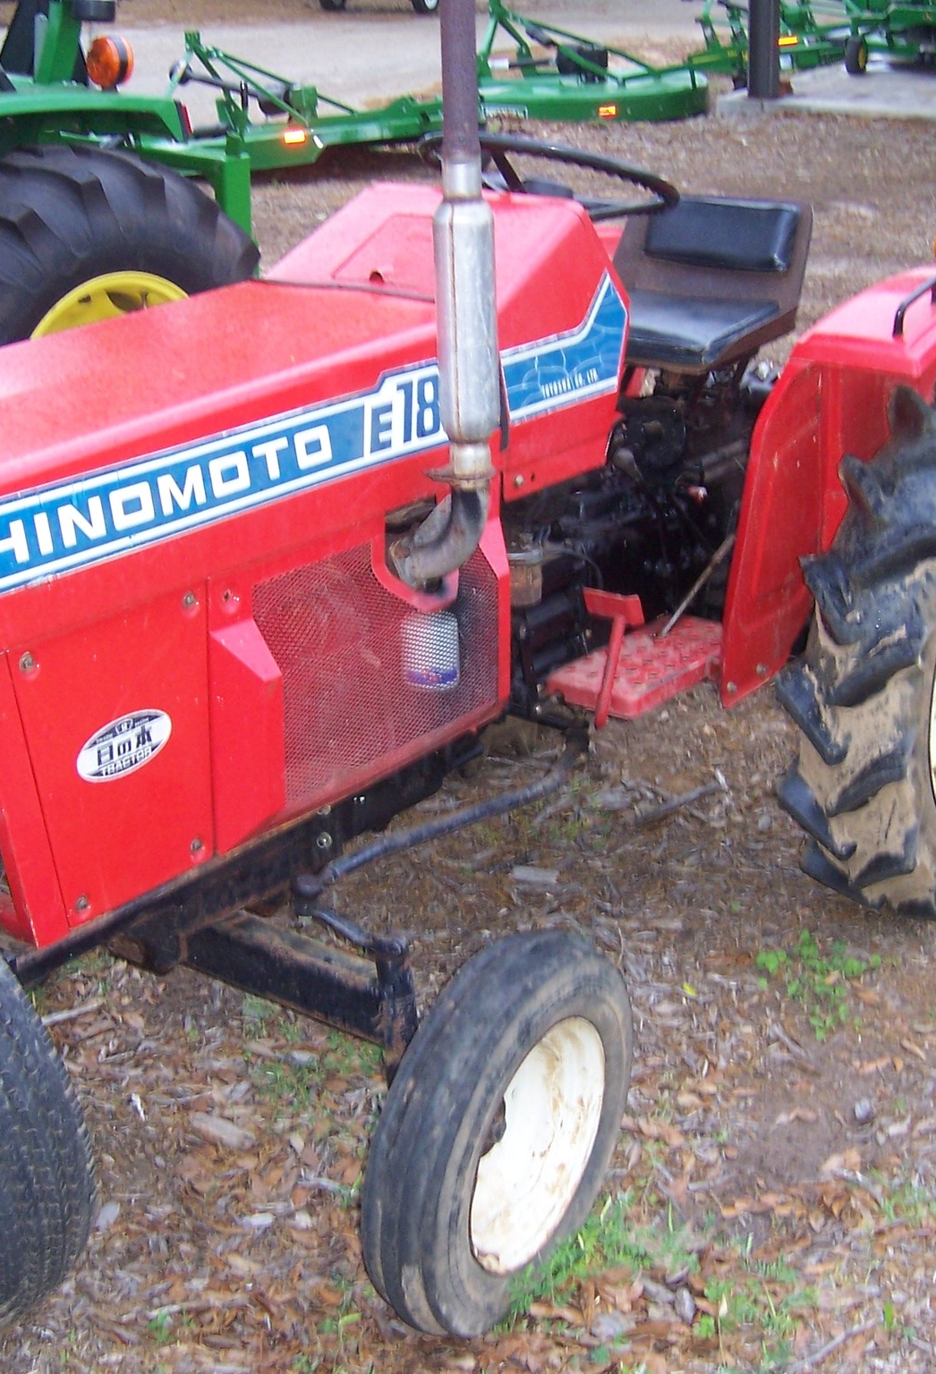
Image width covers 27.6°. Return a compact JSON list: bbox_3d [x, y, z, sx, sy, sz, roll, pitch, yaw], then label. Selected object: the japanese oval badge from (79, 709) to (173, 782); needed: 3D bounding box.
[{"bbox_3d":[-0.389,0.067,2.167,0.005,0.070,0.145,14,26,36],"label":"japanese oval badge"}]

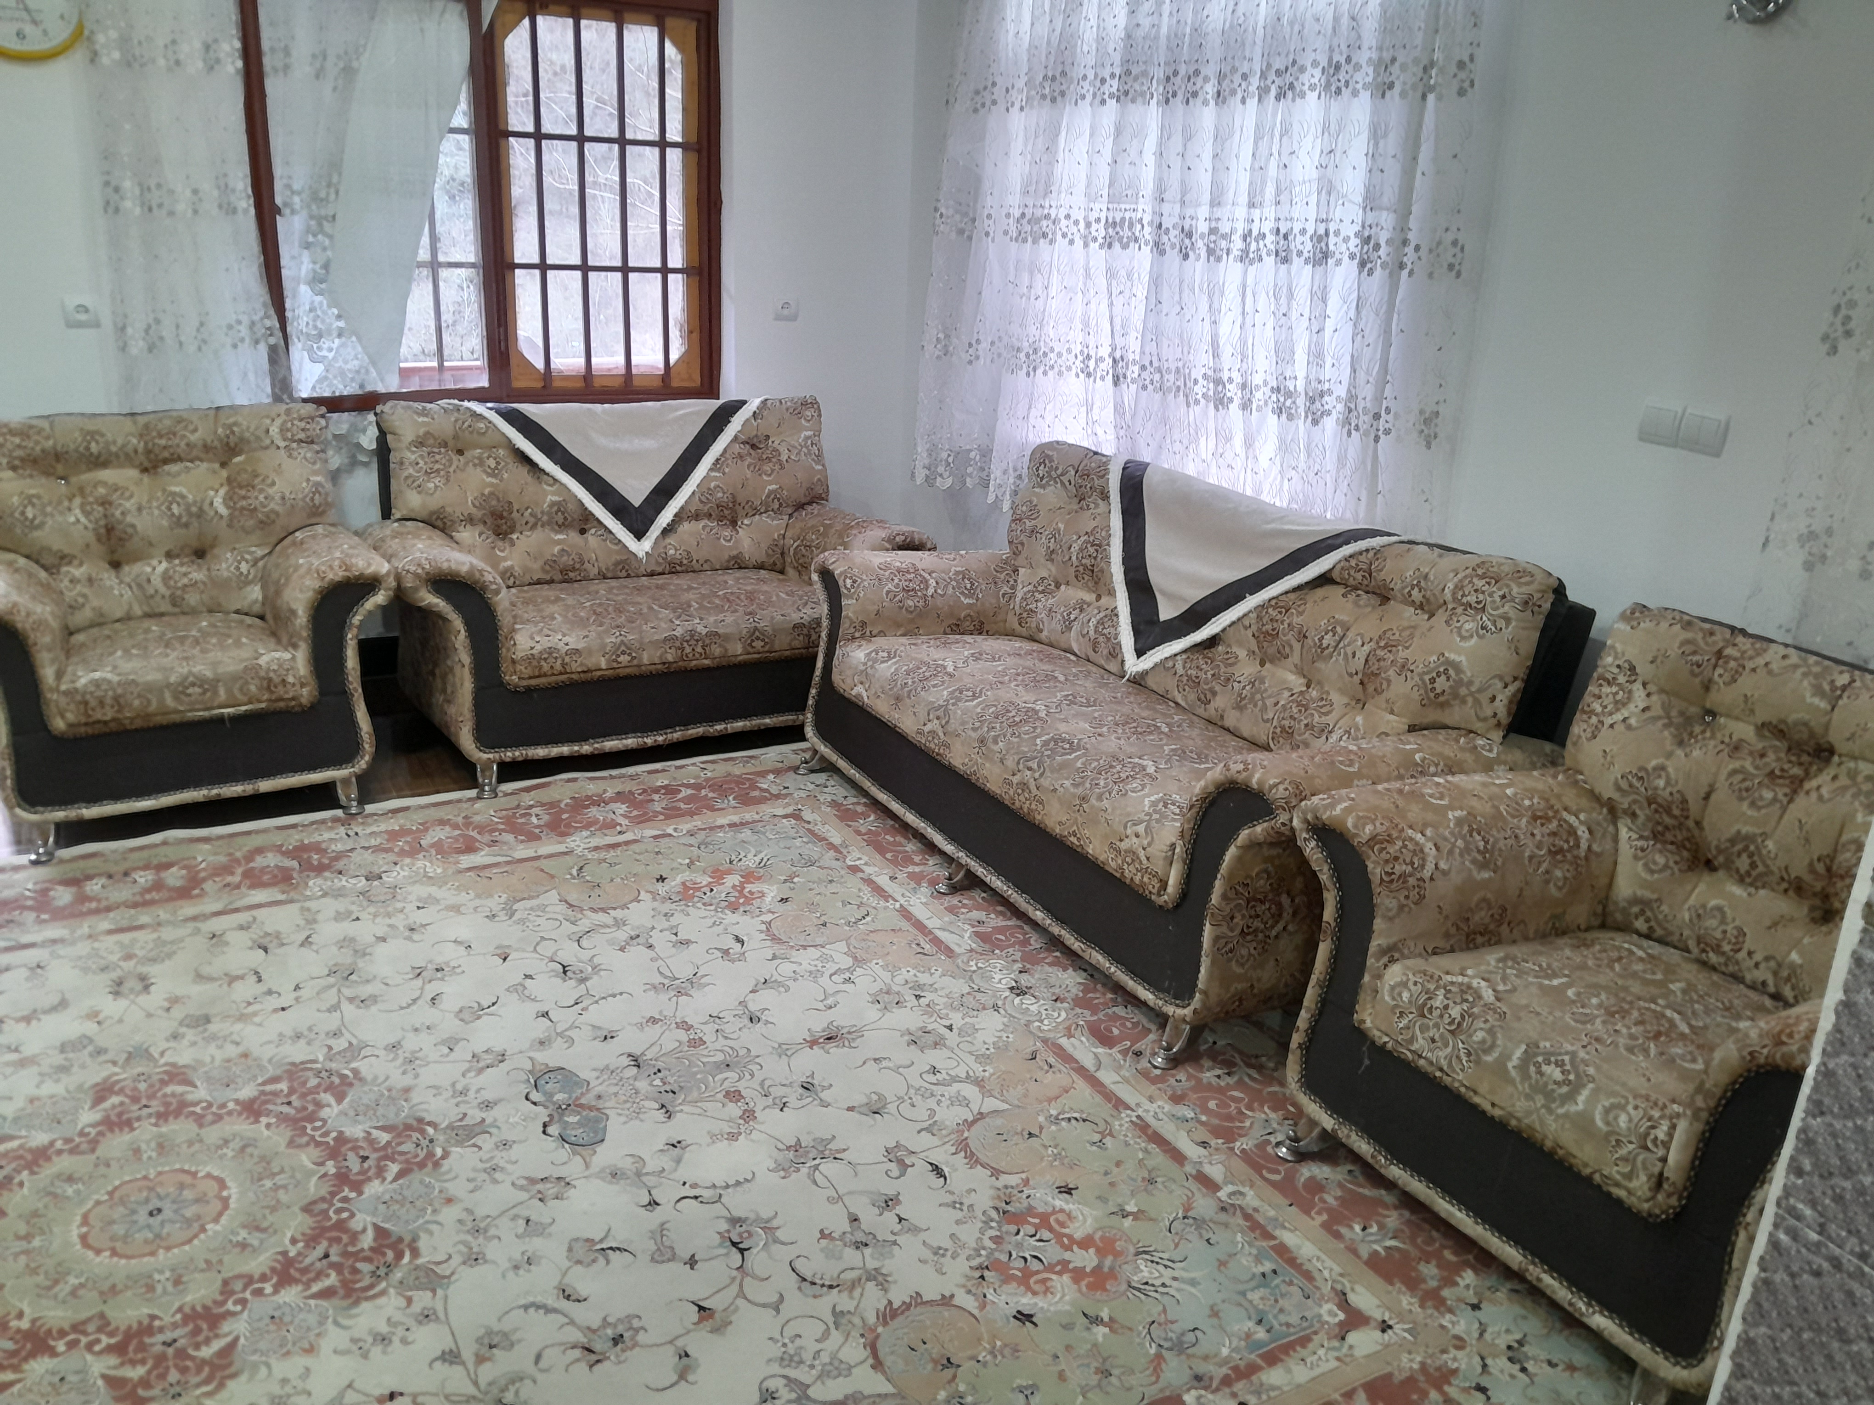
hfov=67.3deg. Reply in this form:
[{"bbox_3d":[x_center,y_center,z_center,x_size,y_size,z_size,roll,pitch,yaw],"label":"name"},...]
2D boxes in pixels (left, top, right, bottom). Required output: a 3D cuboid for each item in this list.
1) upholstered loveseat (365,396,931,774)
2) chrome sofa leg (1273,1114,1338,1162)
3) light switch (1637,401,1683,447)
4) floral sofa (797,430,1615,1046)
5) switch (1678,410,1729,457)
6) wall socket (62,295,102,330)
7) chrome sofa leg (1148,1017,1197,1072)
[{"bbox_3d":[-0.822,-0.385,4.173,1.560,0.910,0.890,-8,21,-28],"label":"upholstered loveseat"},{"bbox_3d":[0.612,0.705,2.357,0.085,0.105,0.055,-8,21,-28],"label":"chrome sofa leg"},{"bbox_3d":[1.402,-0.542,2.729,0.014,0.082,0.083,-8,21,-28],"label":"light switch"},{"bbox_3d":[0.410,-0.047,3.324,0.890,0.905,1.950,-8,21,-28],"label":"floral sofa"},{"bbox_3d":[1.446,-0.510,2.657,0.014,0.082,0.083,-8,21,-28],"label":"switch"},{"bbox_3d":[-2.280,-1.039,3.752,0.082,0.083,0.014,-8,21,-28],"label":"wall socket"},{"bbox_3d":[0.439,0.615,2.604,0.085,0.105,0.055,-8,21,-28],"label":"chrome sofa leg"}]

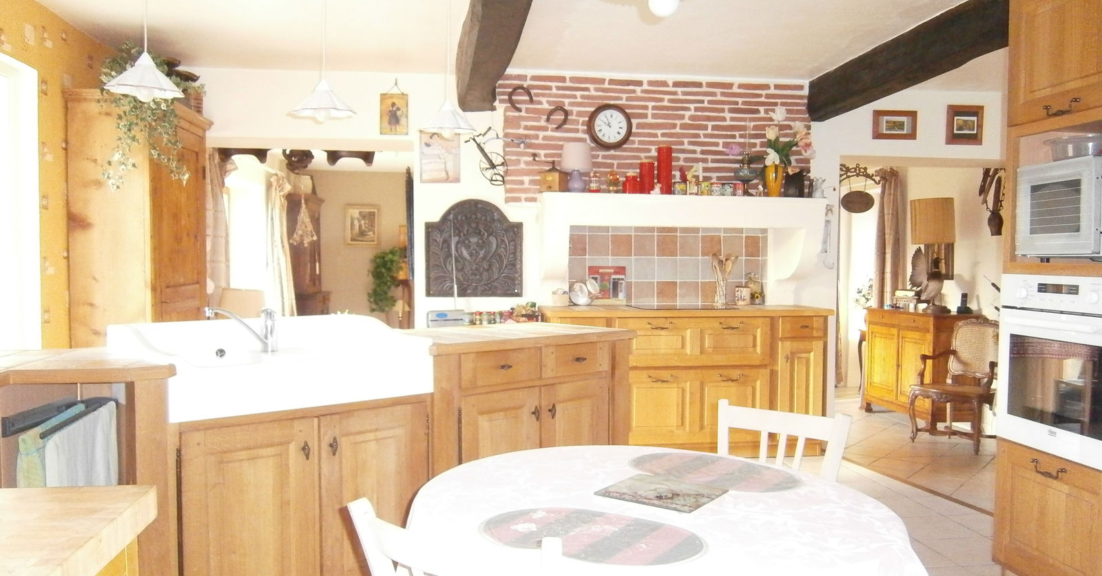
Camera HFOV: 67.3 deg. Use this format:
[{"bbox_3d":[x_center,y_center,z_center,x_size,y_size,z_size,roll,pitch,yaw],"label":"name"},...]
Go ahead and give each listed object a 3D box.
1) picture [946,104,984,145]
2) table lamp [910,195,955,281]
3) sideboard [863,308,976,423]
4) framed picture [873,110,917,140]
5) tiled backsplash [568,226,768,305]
[{"bbox_3d":[2.957,-1.166,5.898,0.289,0.290,0.025,0,3,-9],"label":"picture"},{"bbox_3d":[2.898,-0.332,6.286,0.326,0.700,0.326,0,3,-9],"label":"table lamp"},{"bbox_3d":[3.270,0.700,7.357,0.444,0.966,1.071,0,3,-10],"label":"sideboard"},{"bbox_3d":[2.421,-1.149,5.818,0.331,0.215,0.025,0,3,-9],"label":"framed picture"},{"bbox_3d":[0.805,-0.147,5.572,1.396,0.540,0.030,0,3,-9],"label":"tiled backsplash"}]

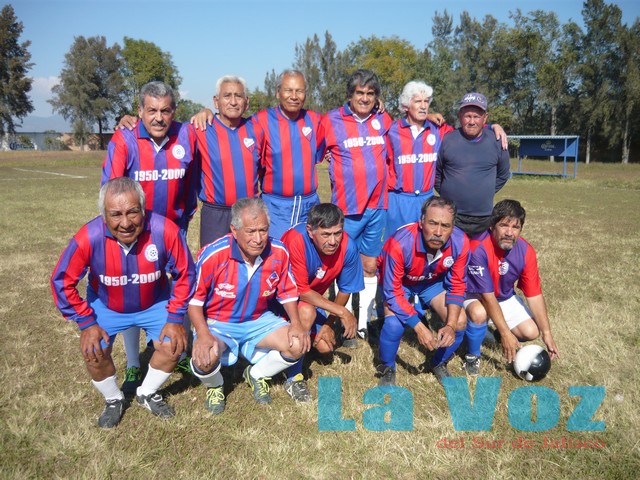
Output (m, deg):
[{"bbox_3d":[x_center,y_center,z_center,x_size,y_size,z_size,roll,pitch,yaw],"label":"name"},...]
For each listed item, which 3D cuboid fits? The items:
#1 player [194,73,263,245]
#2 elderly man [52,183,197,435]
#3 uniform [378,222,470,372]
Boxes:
[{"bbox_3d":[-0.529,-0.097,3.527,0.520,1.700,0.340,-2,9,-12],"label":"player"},{"bbox_3d":[-1.008,0.241,3.178,0.720,1.200,0.720,-1,9,-8],"label":"elderly man"},{"bbox_3d":[0.606,0.306,3.540,0.500,0.840,0.580,-1,9,-5],"label":"uniform"}]

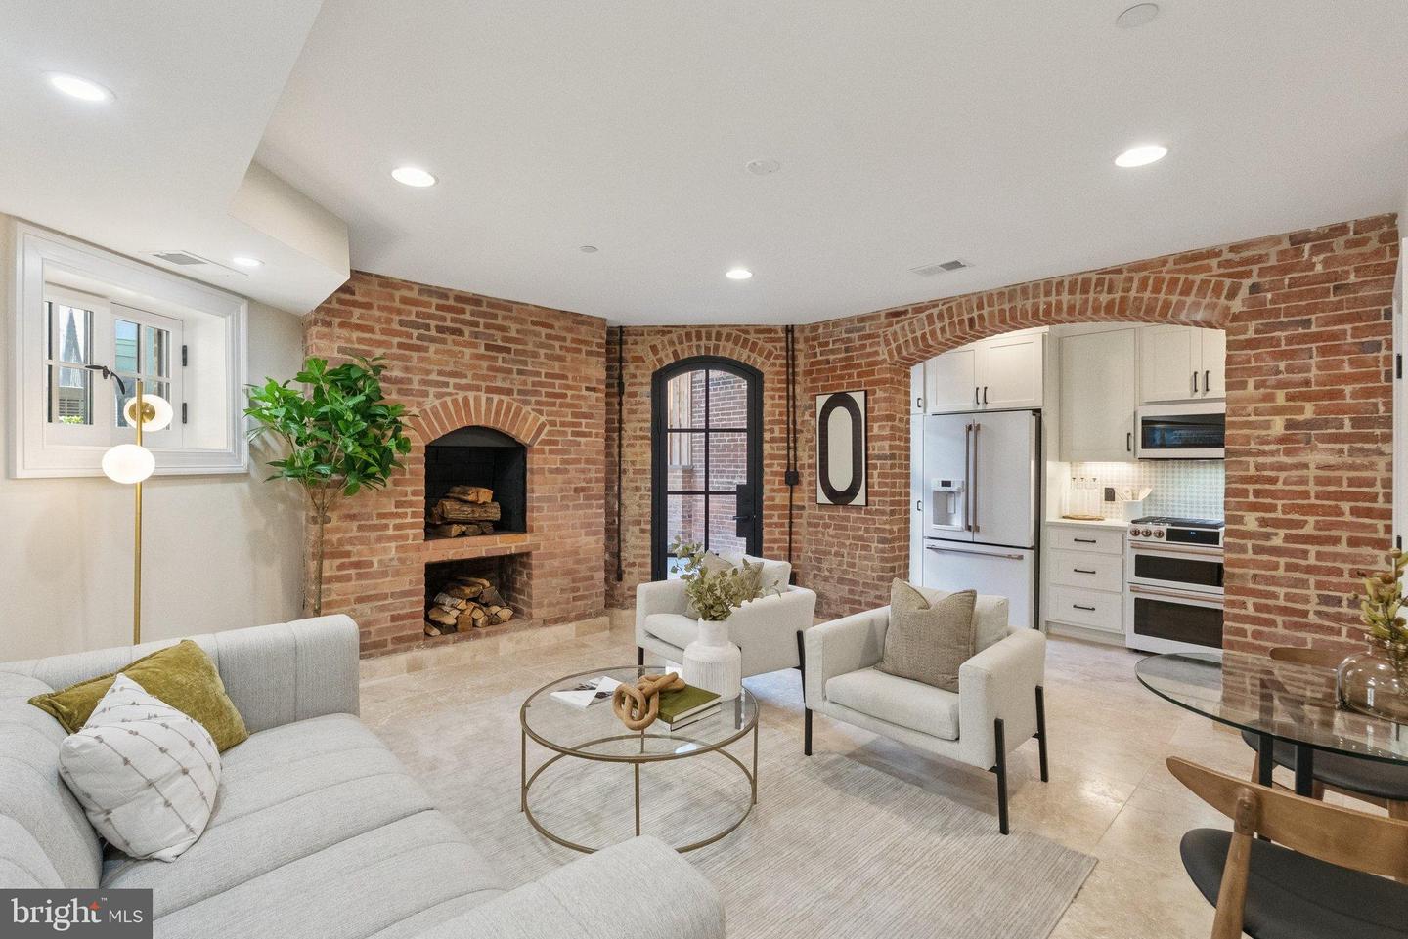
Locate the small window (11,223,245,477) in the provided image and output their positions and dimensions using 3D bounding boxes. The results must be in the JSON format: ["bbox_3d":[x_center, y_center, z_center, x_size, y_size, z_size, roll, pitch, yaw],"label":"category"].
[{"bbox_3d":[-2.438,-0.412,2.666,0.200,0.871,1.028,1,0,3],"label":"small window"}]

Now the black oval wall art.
[{"bbox_3d":[1.047,-0.154,4.781,0.445,0.863,0.040,1,0,44],"label":"black oval wall art"}]

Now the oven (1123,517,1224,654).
[{"bbox_3d":[3.579,0.867,4.521,0.762,0.925,0.700,1,1,43],"label":"oven"}]

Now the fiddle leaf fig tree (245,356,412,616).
[{"bbox_3d":[-1.899,0.358,3.152,0.730,1.862,0.730,1,0,3],"label":"fiddle leaf fig tree"}]

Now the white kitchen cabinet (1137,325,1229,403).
[{"bbox_3d":[3.708,-0.785,4.630,0.762,0.575,0.355,1,1,43],"label":"white kitchen cabinet"}]

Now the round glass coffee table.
[{"bbox_3d":[-0.242,1.118,2.455,0.930,0.430,0.930,0,1,-3],"label":"round glass coffee table"}]

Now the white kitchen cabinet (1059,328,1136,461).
[{"bbox_3d":[3.266,-0.577,5.147,0.527,1.022,0.330,1,0,44],"label":"white kitchen cabinet"}]

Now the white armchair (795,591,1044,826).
[{"bbox_3d":[0.987,0.936,2.775,0.878,0.760,0.720,1,0,44],"label":"white armchair"}]

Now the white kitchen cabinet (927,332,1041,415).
[{"bbox_3d":[2.556,-0.795,5.523,0.945,0.585,0.630,1,1,43],"label":"white kitchen cabinet"}]

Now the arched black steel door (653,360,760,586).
[{"bbox_3d":[0.025,0.177,5.281,0.941,2.241,0.120,1,0,3],"label":"arched black steel door"}]

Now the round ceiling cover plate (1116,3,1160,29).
[{"bbox_3d":[1.060,-1.110,1.529,0.090,0.020,0.090,0,1,0],"label":"round ceiling cover plate"}]

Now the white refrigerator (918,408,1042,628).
[{"bbox_3d":[2.505,0.419,5.484,0.905,1.768,0.720,1,1,43],"label":"white refrigerator"}]

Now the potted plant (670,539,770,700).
[{"bbox_3d":[0.063,0.600,2.560,0.410,0.620,0.370,0,1,-3],"label":"potted plant"}]

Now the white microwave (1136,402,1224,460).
[{"bbox_3d":[3.680,-0.267,4.611,0.760,0.410,0.410,1,1,43],"label":"white microwave"}]

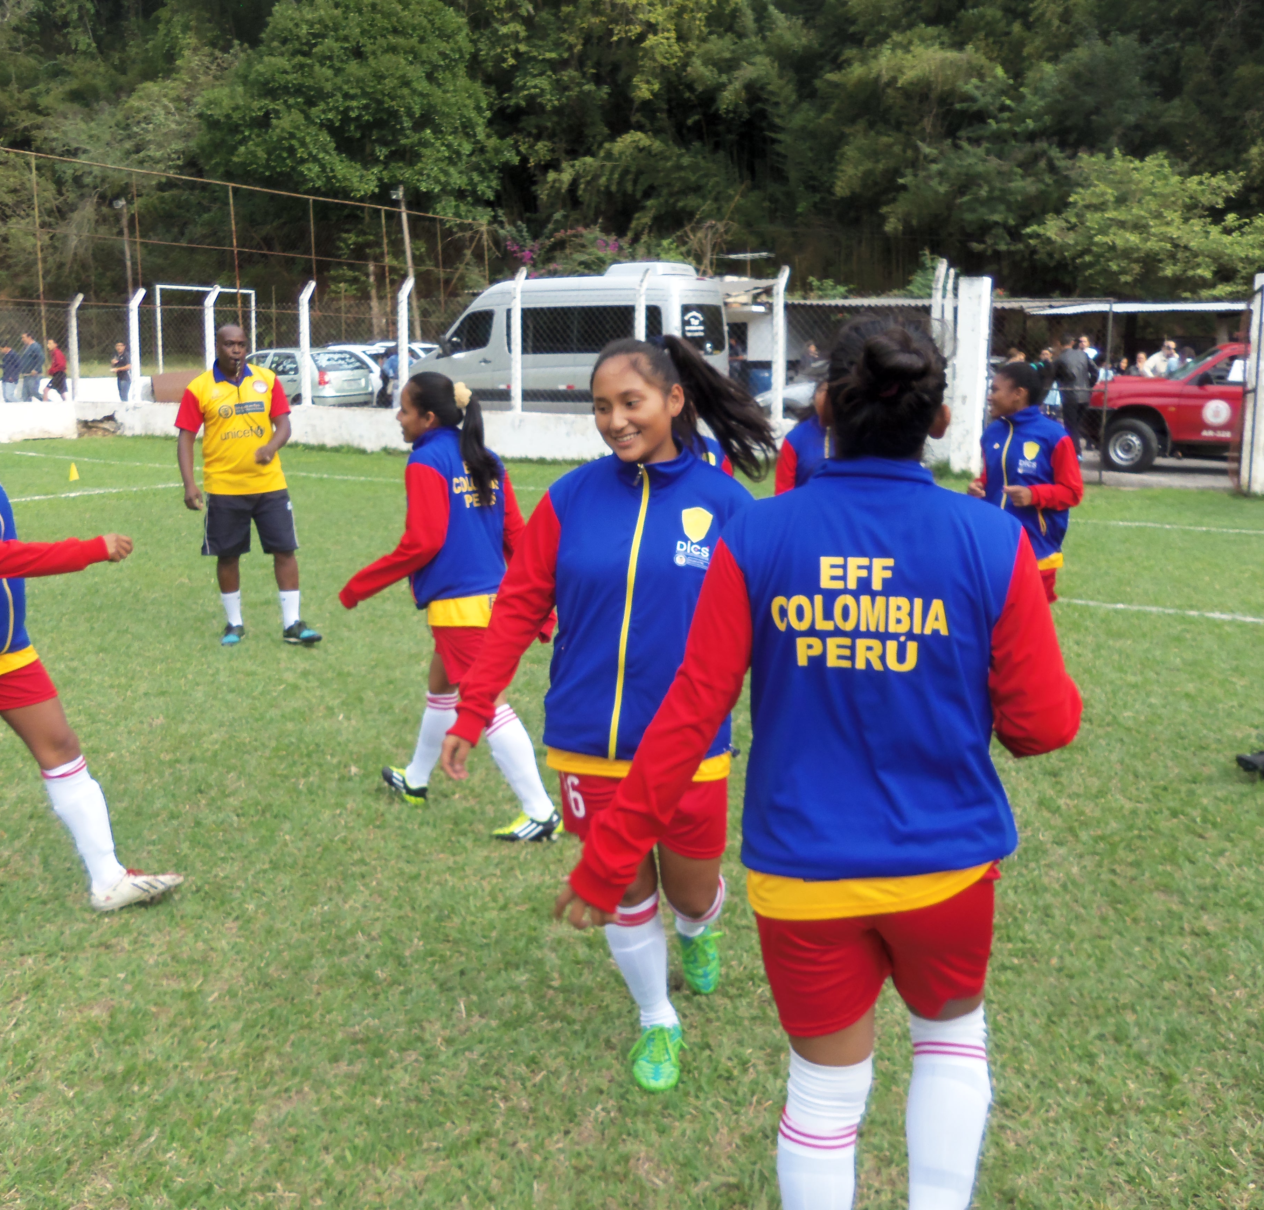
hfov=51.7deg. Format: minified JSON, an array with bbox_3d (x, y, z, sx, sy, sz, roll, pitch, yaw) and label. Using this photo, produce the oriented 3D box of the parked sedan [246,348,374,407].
[{"bbox_3d":[-7.661,-5.212,30.328,4.000,1.470,1.660,10,14,43],"label":"parked sedan"}]

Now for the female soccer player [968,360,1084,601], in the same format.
[{"bbox_3d":[1.680,-0.275,5.715,0.500,1.560,0.520,-6,12,-34],"label":"female soccer player"}]

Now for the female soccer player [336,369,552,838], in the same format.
[{"bbox_3d":[-0.604,-0.018,4.458,0.740,1.520,0.520,7,12,34],"label":"female soccer player"}]

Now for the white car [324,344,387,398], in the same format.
[{"bbox_3d":[-6.769,-5.753,32.628,4.100,1.480,1.680,10,14,43],"label":"white car"}]

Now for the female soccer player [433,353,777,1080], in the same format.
[{"bbox_3d":[-0.026,0.211,2.952,0.700,1.600,0.600,3,10,13],"label":"female soccer player"}]

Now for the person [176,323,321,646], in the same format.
[{"bbox_3d":[-2.163,-0.670,7.386,0.700,1.770,0.450,-2,10,-12],"label":"person"}]

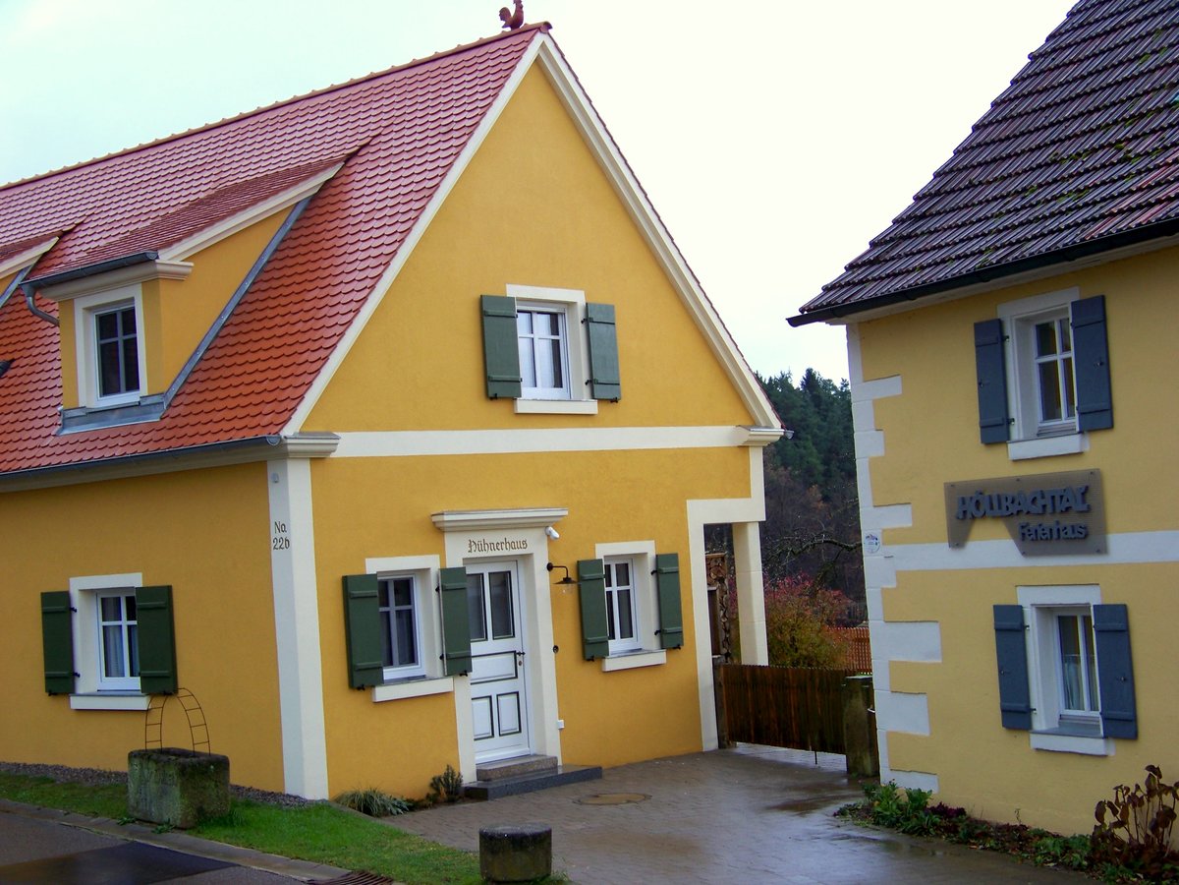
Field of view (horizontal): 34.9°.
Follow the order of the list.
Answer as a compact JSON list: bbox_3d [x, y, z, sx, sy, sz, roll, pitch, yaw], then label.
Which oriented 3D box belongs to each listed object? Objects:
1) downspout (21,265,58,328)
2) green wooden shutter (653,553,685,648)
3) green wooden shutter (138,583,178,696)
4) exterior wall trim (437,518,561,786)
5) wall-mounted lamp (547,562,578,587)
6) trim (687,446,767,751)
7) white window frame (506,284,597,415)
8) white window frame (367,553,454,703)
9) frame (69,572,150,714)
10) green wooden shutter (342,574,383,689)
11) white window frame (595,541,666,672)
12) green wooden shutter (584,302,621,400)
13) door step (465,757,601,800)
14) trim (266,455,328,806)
[{"bbox_3d":[-5.835,-1.460,19.979,0.286,0.580,0.370,-6,-4,43],"label":"downspout"},{"bbox_3d":[0.919,1.822,21.528,0.060,1.078,0.370,-7,-4,44],"label":"green wooden shutter"},{"bbox_3d":[-4.212,1.923,18.213,0.521,1.040,0.045,-6,-4,43],"label":"green wooden shutter"},{"bbox_3d":[-0.855,2.036,18.716,0.218,2.545,1.453,-6,-4,43],"label":"exterior wall trim"},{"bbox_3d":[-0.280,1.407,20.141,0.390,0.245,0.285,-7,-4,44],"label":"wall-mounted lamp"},{"bbox_3d":[1.562,1.752,21.500,0.252,3.360,1.453,-6,-4,43],"label":"trim"},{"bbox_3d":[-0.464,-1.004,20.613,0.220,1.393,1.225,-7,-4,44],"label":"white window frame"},{"bbox_3d":[-1.764,1.751,17.797,0.210,1.322,0.991,-6,-4,43],"label":"white window frame"},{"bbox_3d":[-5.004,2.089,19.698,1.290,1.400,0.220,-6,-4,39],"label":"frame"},{"bbox_3d":[-2.083,1.742,17.323,0.045,1.028,0.361,-6,-4,43],"label":"green wooden shutter"},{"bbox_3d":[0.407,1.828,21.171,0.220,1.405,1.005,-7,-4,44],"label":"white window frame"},{"bbox_3d":[0.150,-1.013,21.076,0.060,1.080,0.455,-7,-4,44],"label":"green wooden shutter"},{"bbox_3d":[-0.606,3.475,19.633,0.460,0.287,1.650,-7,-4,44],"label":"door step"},{"bbox_3d":[-2.639,1.663,16.994,0.284,3.024,0.284,-6,-4,43],"label":"trim"}]

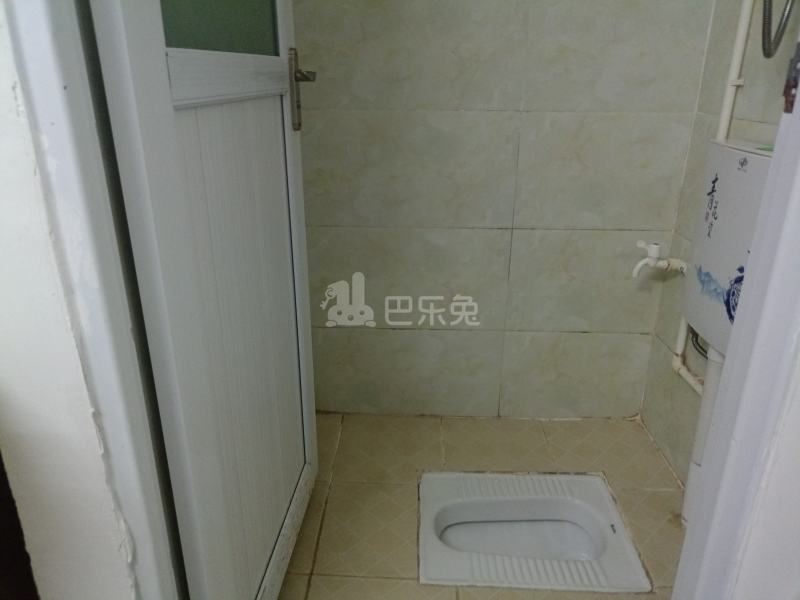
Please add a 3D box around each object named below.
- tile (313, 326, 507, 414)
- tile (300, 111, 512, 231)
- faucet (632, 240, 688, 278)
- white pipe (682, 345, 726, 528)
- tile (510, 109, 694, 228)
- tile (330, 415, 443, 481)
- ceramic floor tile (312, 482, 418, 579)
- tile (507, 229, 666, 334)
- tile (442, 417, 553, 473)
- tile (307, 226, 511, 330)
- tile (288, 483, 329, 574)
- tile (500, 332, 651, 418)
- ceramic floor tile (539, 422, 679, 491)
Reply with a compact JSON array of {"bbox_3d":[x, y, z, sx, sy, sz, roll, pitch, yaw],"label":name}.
[{"bbox_3d":[0.002,0.219,1.807,0.600,0.288,0.010,1,21,1],"label":"tile"},{"bbox_3d":[0.009,-0.343,1.593,0.600,0.304,0.010,1,21,1],"label":"tile"},{"bbox_3d":[0.671,-0.104,1.538,0.140,0.102,0.043,1,21,1],"label":"faucet"},{"bbox_3d":[0.683,0.314,1.335,0.054,0.460,0.054,1,21,1],"label":"white pipe"},{"bbox_3d":[0.526,-0.334,1.585,0.435,0.304,0.010,1,21,1],"label":"tile"},{"bbox_3d":[-0.025,0.416,1.706,0.300,0.010,0.320,1,21,1],"label":"tile"},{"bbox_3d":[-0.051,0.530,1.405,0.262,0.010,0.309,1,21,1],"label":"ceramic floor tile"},{"bbox_3d":[0.523,-0.049,1.693,0.435,0.304,0.010,1,21,1],"label":"tile"},{"bbox_3d":[0.274,0.421,1.686,0.300,0.010,0.300,1,22,1],"label":"tile"},{"bbox_3d":[0.002,-0.058,1.684,0.600,0.302,0.010,1,22,1],"label":"tile"},{"bbox_3d":[-0.332,0.526,1.408,0.300,0.010,0.300,1,22,1],"label":"tile"},{"bbox_3d":[0.520,0.228,1.798,0.435,0.288,0.010,1,21,1],"label":"tile"},{"bbox_3d":[0.579,0.428,1.695,0.307,0.010,0.322,1,21,1],"label":"ceramic floor tile"}]

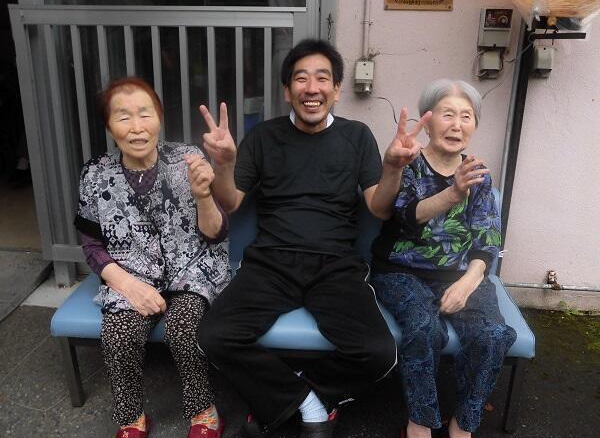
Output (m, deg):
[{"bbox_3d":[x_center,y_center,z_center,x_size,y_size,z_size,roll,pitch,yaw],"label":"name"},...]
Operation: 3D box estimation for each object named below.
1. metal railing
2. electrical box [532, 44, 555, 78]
[{"bbox_3d":[-0.593,-0.324,2.449,1.220,1.142,0.069,2,19,3],"label":"metal railing"},{"bbox_3d":[0.994,-0.641,2.265,0.069,0.129,0.061,2,19,3],"label":"electrical box"}]

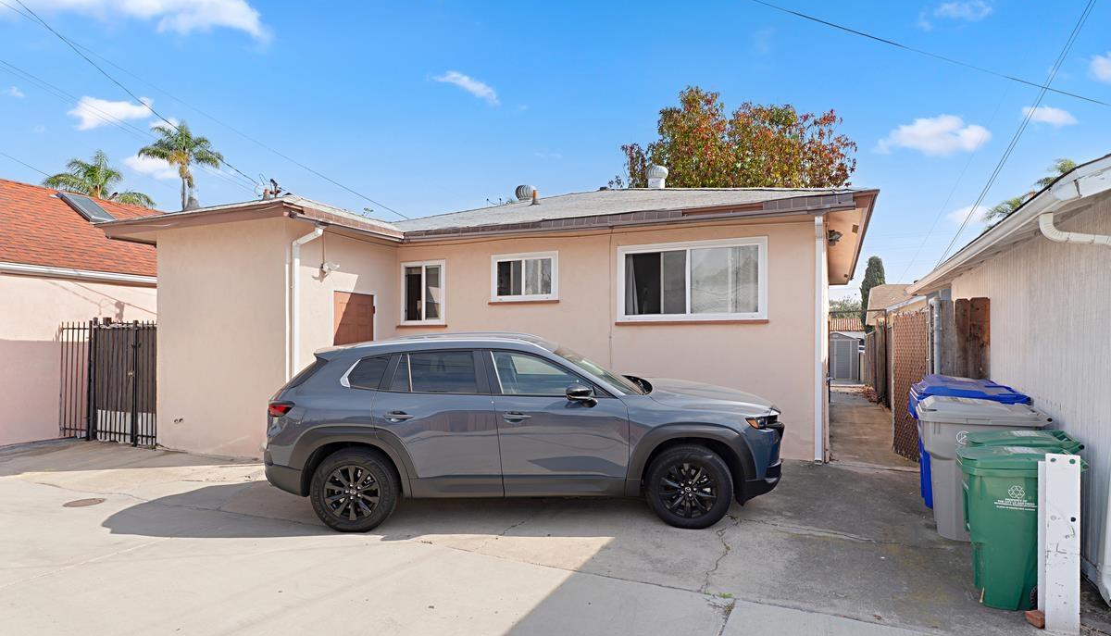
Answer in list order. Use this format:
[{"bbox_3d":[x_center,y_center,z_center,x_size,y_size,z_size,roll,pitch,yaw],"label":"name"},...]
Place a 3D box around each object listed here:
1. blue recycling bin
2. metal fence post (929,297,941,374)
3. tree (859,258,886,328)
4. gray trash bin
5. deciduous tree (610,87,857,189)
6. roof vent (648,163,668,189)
[{"bbox_3d":[3.880,1.217,5.560,0.840,1.150,0.670,-1,-1,26],"label":"blue recycling bin"},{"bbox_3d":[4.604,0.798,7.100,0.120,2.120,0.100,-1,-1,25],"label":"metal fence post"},{"bbox_3d":[20.561,-0.619,38.000,1.750,7.200,1.750,-1,-1,25],"label":"tree"},{"bbox_3d":[3.380,1.217,4.720,0.840,1.110,0.670,-1,-1,26],"label":"gray trash bin"},{"bbox_3d":[6.386,-2.937,21.000,8.900,10.600,8.200,-1,-1,25],"label":"deciduous tree"},{"bbox_3d":[2.077,-2.858,11.900,0.440,0.550,0.440,-1,-1,25],"label":"roof vent"}]

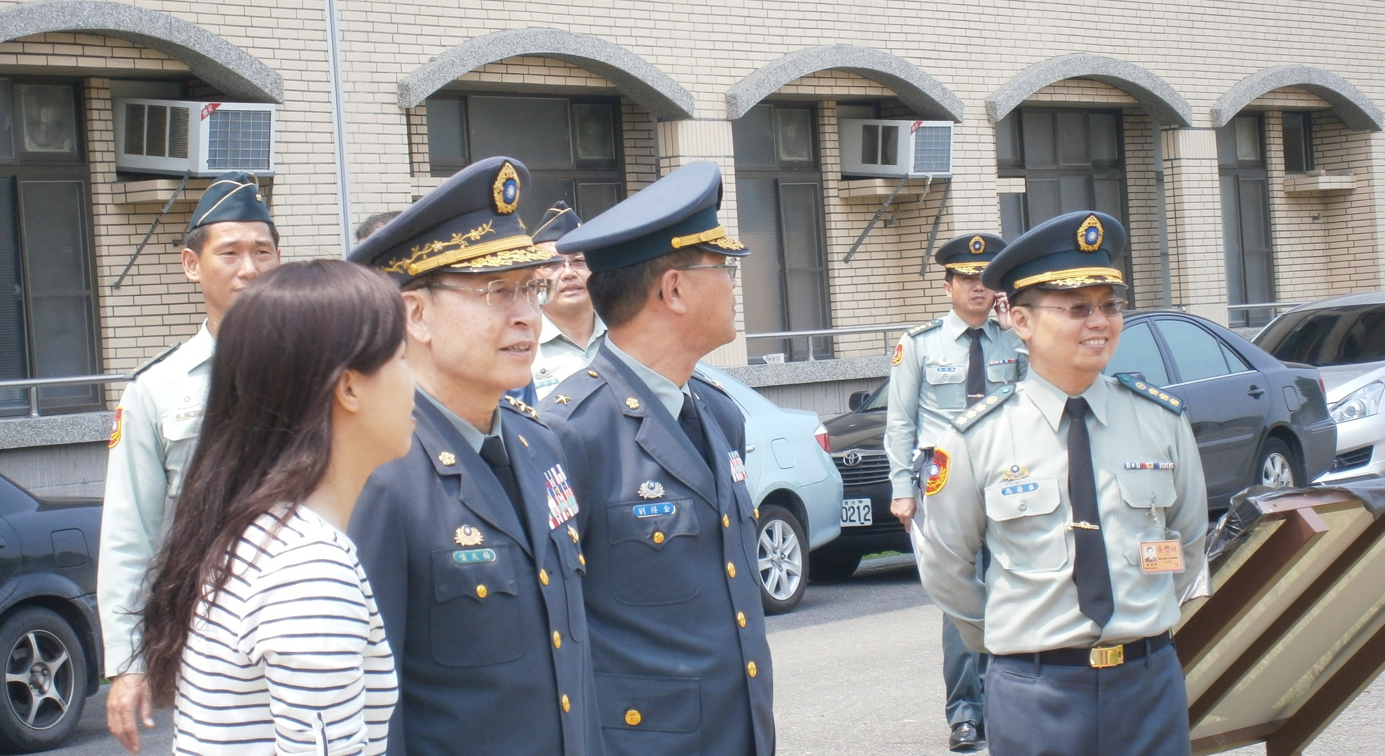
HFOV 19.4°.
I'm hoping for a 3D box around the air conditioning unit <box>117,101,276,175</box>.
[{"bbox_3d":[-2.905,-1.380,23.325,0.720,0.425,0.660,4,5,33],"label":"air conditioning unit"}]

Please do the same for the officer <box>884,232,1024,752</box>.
[{"bbox_3d":[0.961,0.394,14.150,0.550,1.800,0.400,-4,0,-9],"label":"officer"}]

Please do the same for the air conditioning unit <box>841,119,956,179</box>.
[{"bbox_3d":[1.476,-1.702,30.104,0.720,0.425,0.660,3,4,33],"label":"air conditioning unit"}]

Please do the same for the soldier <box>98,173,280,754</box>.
[{"bbox_3d":[-0.872,0.530,7.800,0.530,1.820,0.330,-4,0,-18],"label":"soldier"}]

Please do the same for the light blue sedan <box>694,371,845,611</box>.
[{"bbox_3d":[-0.924,0.651,21.436,1.700,1.460,4.300,-4,0,33],"label":"light blue sedan"}]

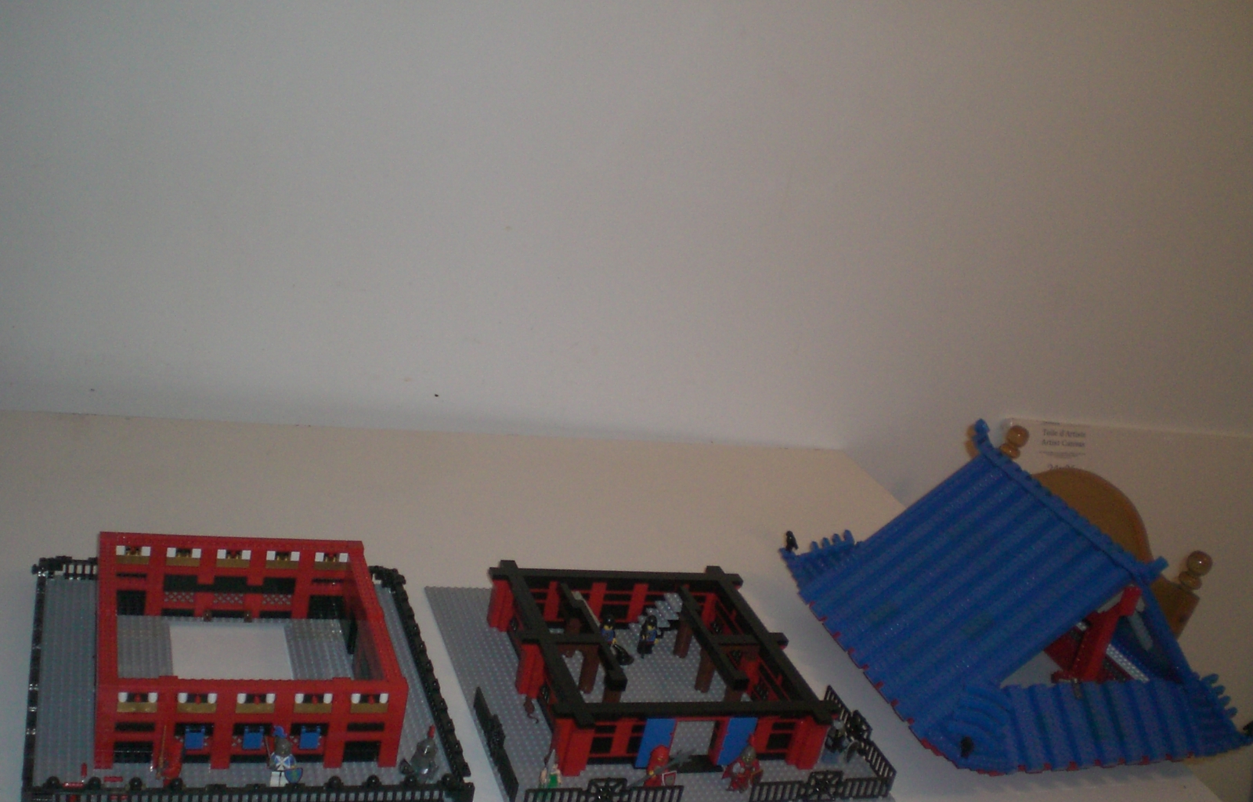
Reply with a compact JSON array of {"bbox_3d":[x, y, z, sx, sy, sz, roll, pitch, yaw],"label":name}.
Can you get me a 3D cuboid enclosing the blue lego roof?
[{"bbox_3d":[0.443,0.197,1.510,0.384,0.234,0.394,5,22,-22],"label":"blue lego roof"}]

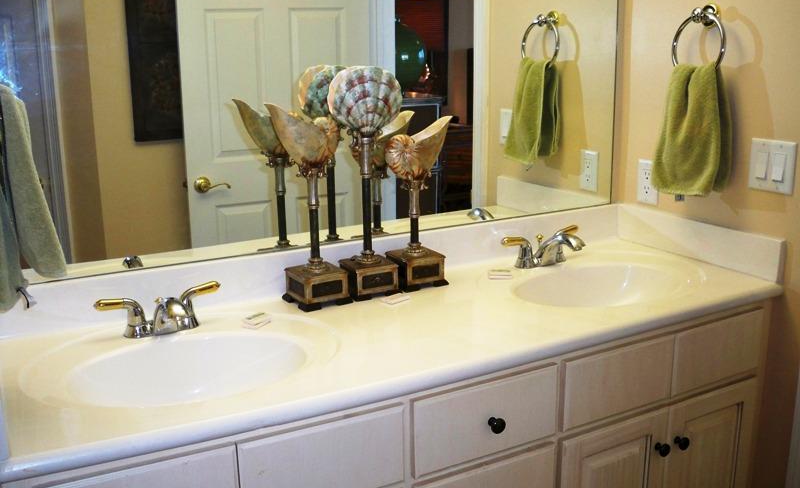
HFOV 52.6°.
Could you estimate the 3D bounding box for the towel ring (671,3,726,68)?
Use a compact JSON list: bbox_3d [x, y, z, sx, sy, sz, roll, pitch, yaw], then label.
[{"bbox_3d":[0.713,-0.474,1.904,0.065,0.190,0.165,-8,15,-27],"label":"towel ring"}]

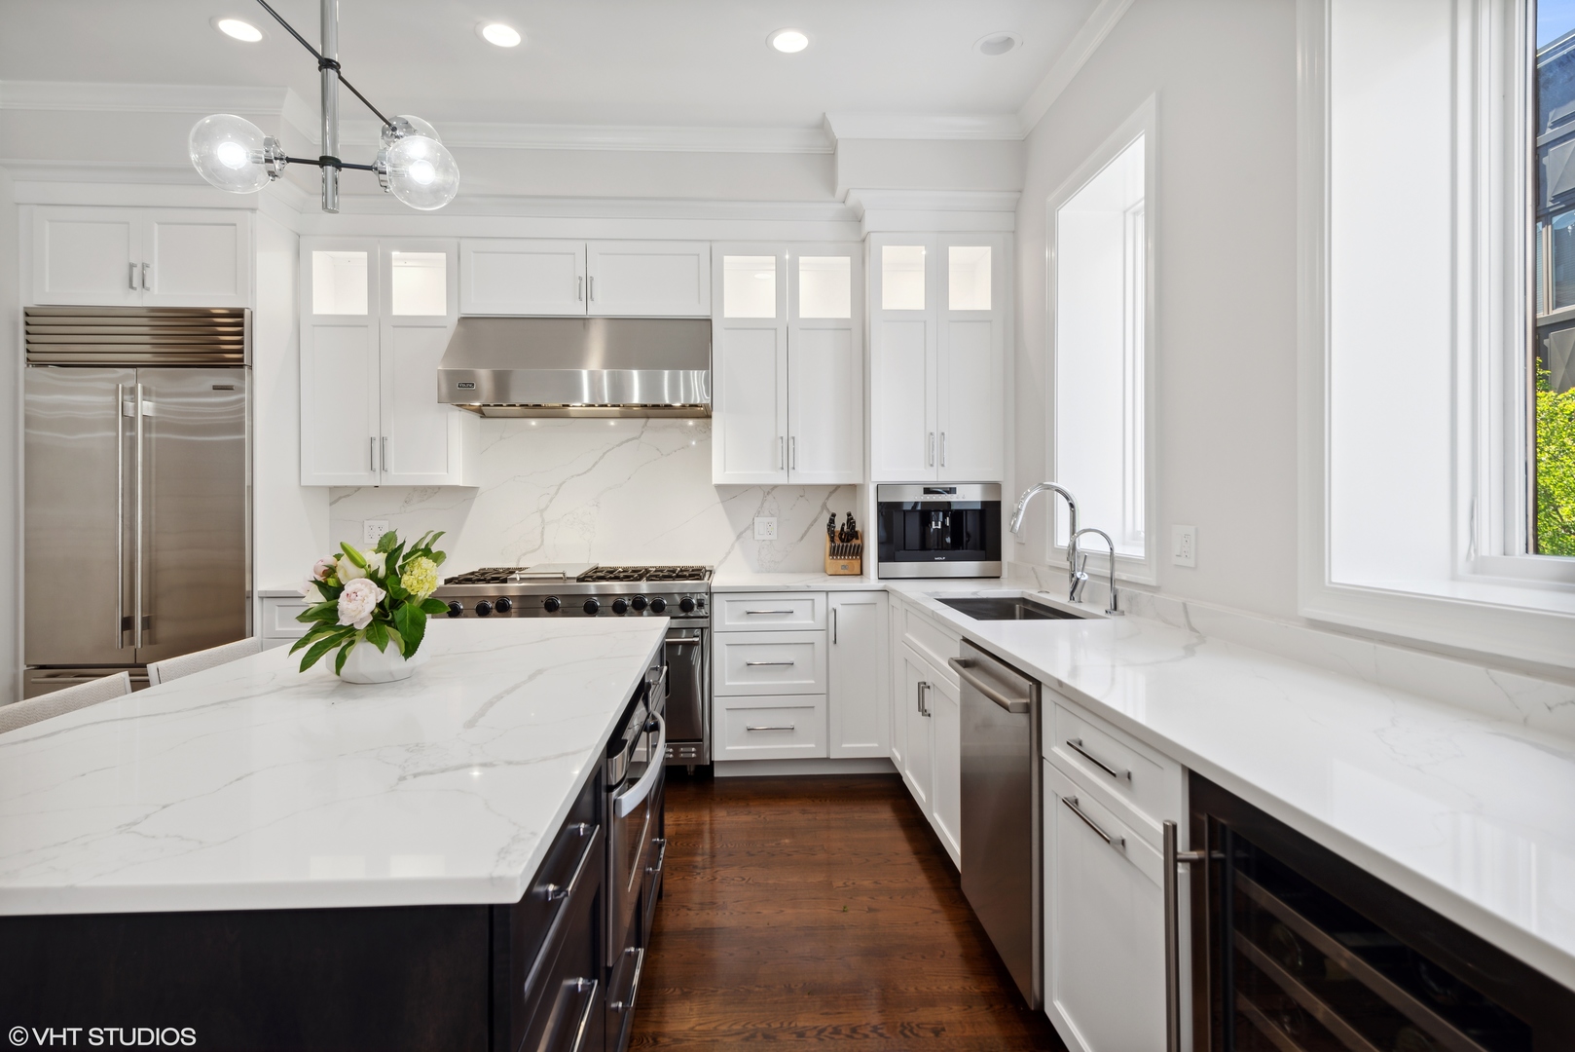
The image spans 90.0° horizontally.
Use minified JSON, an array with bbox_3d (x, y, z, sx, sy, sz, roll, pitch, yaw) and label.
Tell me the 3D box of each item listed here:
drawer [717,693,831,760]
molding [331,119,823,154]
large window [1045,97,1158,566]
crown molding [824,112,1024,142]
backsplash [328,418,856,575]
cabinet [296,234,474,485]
[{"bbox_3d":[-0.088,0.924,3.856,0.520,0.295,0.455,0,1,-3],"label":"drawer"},{"bbox_3d":[-0.974,-1.802,3.653,2.395,0.085,0.085,0,1,-3],"label":"molding"},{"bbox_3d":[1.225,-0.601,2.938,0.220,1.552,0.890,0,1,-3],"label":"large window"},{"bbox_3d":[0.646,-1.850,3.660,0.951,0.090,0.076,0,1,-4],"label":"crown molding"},{"bbox_3d":[-0.999,-0.159,4.185,2.756,0.823,0.025,0,1,-4],"label":"backsplash"},{"bbox_3d":[-1.967,-0.796,3.948,0.741,1.198,0.322,0,1,-4],"label":"cabinet"}]

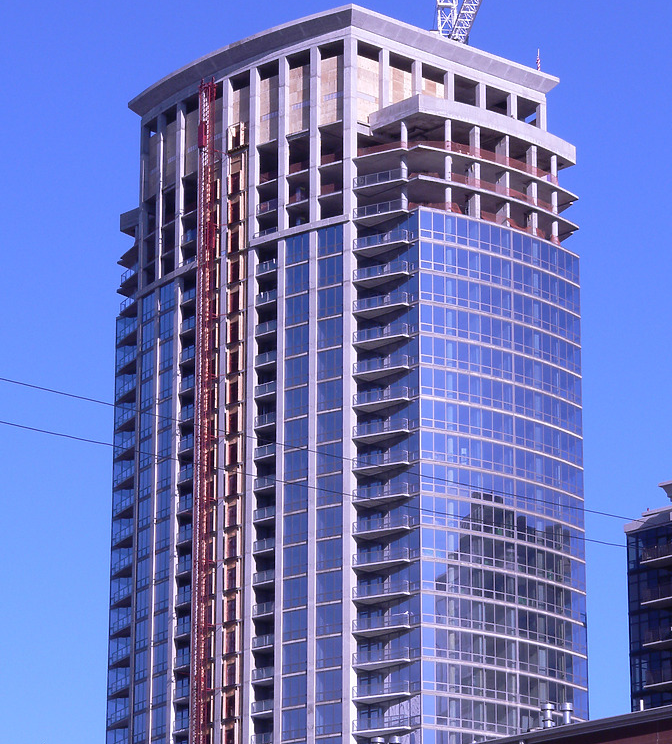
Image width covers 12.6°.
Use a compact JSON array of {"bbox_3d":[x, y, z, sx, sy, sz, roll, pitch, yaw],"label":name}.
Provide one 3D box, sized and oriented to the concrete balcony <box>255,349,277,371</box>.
[{"bbox_3d":[-6.295,-1.045,294.862,3.000,1.250,1.350,-13,-20,40],"label":"concrete balcony"}]

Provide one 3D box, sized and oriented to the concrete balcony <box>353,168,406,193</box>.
[{"bbox_3d":[4.623,-17.814,287.097,5.610,1.250,2.440,-10,-20,29],"label":"concrete balcony"}]

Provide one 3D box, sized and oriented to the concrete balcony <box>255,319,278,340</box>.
[{"bbox_3d":[-5.890,-3.850,286.570,3.090,1.270,1.800,-15,-23,41],"label":"concrete balcony"}]

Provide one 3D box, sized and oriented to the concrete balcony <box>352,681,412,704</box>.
[{"bbox_3d":[4.640,29.552,279.765,5.950,1.270,2.300,-10,-18,32],"label":"concrete balcony"}]

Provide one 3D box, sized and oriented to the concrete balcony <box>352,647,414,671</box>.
[{"bbox_3d":[4.340,25.310,269.070,5.370,1.270,2.300,-13,-21,37],"label":"concrete balcony"}]

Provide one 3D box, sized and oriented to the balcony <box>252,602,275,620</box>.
[{"bbox_3d":[-6.216,22.174,282.157,2.900,1.200,1.500,-15,-23,40],"label":"balcony"}]

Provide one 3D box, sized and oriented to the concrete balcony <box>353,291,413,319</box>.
[{"bbox_3d":[4.360,-6.250,278.720,5.370,1.270,2.300,-13,-21,37],"label":"concrete balcony"}]

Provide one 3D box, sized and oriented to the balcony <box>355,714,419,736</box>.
[{"bbox_3d":[4.340,31.050,267.310,5.370,1.270,2.300,-13,-21,37],"label":"balcony"}]

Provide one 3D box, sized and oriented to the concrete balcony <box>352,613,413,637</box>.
[{"bbox_3d":[4.511,22.950,274.387,5.610,1.250,2.440,-10,-20,29],"label":"concrete balcony"}]

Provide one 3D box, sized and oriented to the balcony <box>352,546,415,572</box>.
[{"bbox_3d":[4.350,16.700,271.700,5.370,1.270,2.300,-13,-21,37],"label":"balcony"}]

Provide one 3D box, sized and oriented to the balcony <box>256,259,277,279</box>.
[{"bbox_3d":[-6.127,-9.855,292.143,2.900,1.200,1.500,-15,-23,40],"label":"balcony"}]

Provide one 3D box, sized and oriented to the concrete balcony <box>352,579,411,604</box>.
[{"bbox_3d":[4.519,20.039,275.295,5.610,1.250,2.440,-10,-20,29],"label":"concrete balcony"}]

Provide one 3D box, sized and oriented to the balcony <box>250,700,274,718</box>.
[{"bbox_3d":[-6.240,30.910,279.433,2.900,1.200,1.500,-15,-23,40],"label":"balcony"}]

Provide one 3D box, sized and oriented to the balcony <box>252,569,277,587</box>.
[{"bbox_3d":[-6.208,19.263,283.065,2.900,1.200,1.500,-15,-23,40],"label":"balcony"}]

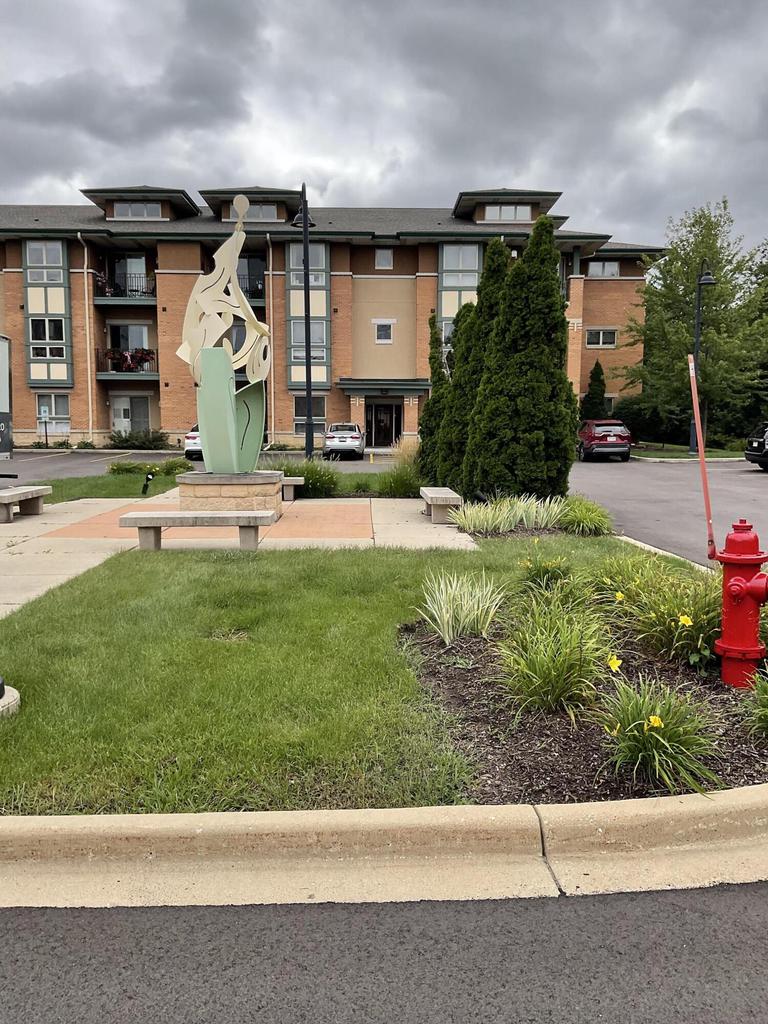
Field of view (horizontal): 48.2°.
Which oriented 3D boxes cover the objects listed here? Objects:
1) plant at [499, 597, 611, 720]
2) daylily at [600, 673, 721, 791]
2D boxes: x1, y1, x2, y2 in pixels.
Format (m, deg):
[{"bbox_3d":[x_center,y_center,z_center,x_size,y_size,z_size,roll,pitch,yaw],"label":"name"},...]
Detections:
[{"bbox_3d":[0.867,0.733,4.429,0.560,0.460,0.530,0,6,0],"label":"plant"},{"bbox_3d":[1.086,0.895,3.491,0.460,0.310,0.440,0,6,0],"label":"daylily"}]

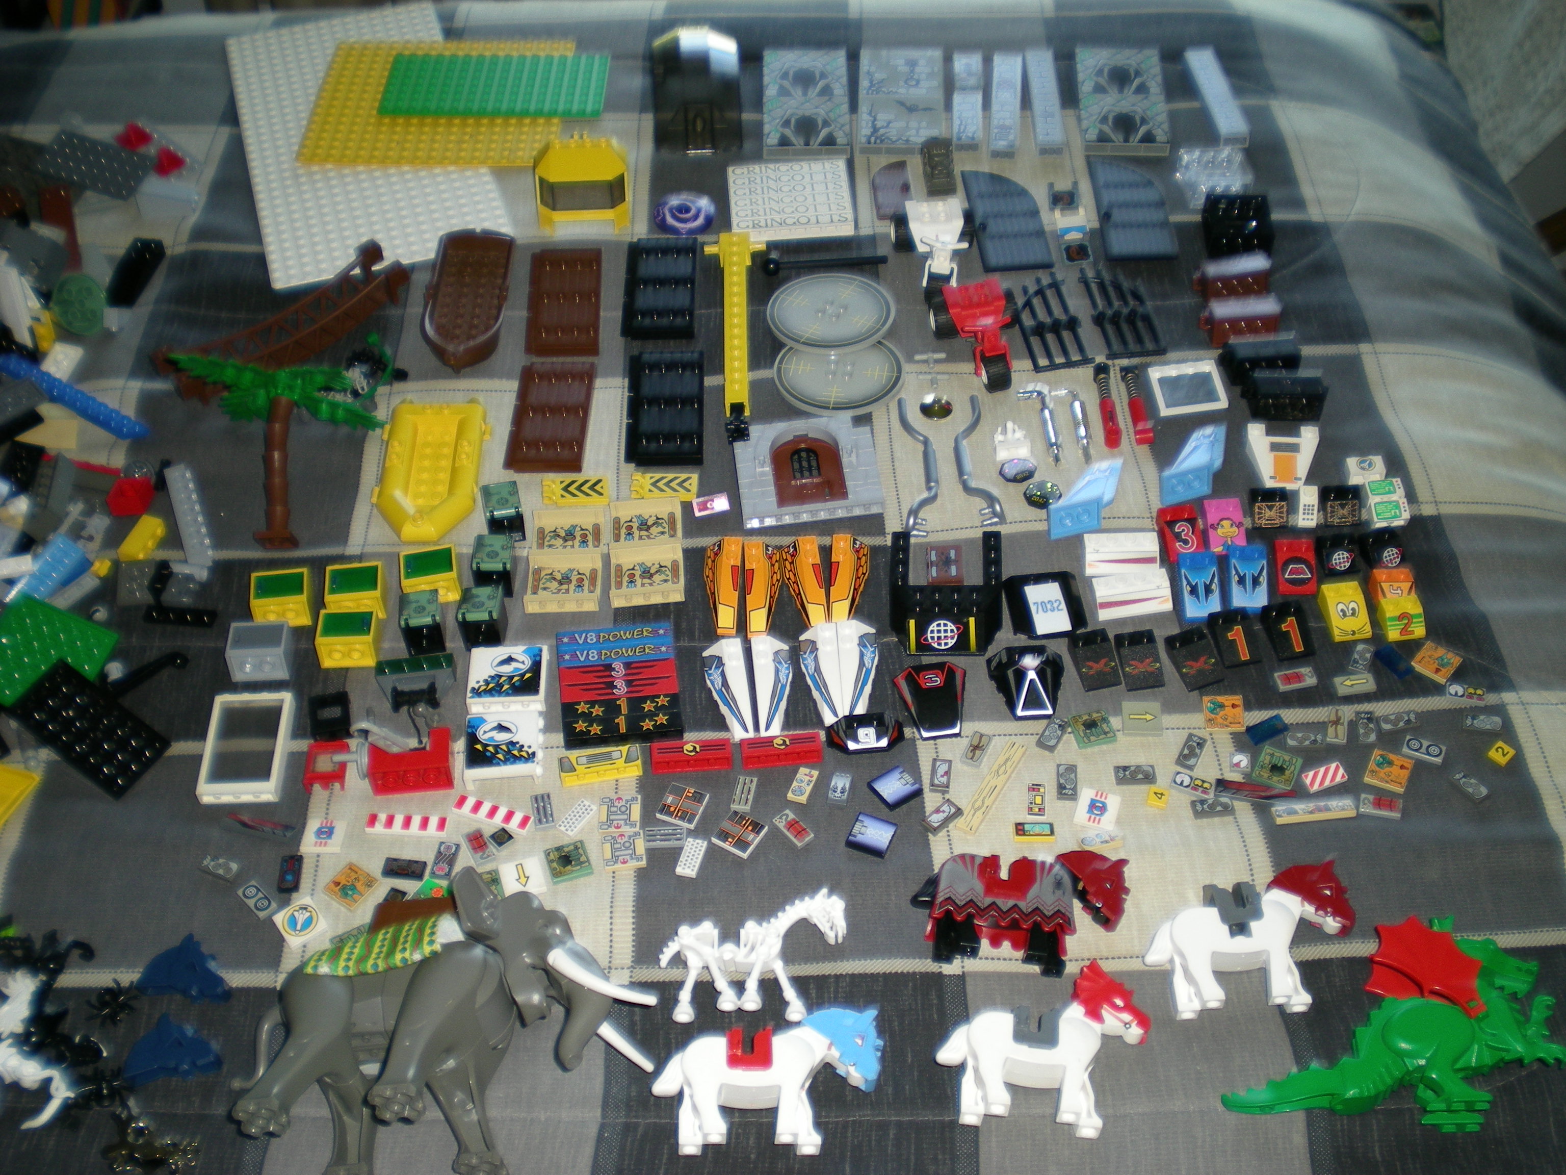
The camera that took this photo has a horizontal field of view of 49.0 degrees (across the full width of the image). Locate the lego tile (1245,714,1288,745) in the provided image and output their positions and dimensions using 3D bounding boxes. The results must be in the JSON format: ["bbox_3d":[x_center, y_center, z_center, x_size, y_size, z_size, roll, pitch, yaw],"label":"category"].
[{"bbox_3d":[0.196,0.057,0.693,0.016,0.003,0.008,-20,51,-15],"label":"lego tile"}]

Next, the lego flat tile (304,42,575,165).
[{"bbox_3d":[-0.200,-0.283,1.003,0.144,0.004,0.127,0,49,0],"label":"lego flat tile"}]

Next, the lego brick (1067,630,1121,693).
[{"bbox_3d":[0.133,0.030,0.731,0.016,0.011,0.024,-10,50,-8],"label":"lego brick"}]

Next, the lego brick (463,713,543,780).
[{"bbox_3d":[-0.113,0.066,0.700,0.030,0.008,0.032,-4,46,-5],"label":"lego brick"}]

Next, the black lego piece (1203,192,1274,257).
[{"bbox_3d":[0.236,-0.187,0.890,0.033,0.021,0.029,2,49,4],"label":"black lego piece"}]

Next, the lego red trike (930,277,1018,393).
[{"bbox_3d":[0.101,-0.124,0.844,0.045,0.029,0.066,-8,50,-7],"label":"lego red trike"}]

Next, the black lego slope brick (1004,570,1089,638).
[{"bbox_3d":[0.115,0.007,0.745,0.033,0.011,0.030,-4,49,-3],"label":"black lego slope brick"}]

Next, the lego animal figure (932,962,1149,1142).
[{"bbox_3d":[0.092,0.159,0.609,0.075,0.017,0.064,4,49,4],"label":"lego animal figure"}]

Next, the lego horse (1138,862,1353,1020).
[{"bbox_3d":[0.172,0.128,0.634,0.081,0.017,0.061,0,49,1],"label":"lego horse"}]

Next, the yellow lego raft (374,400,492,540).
[{"bbox_3d":[-0.163,-0.055,0.800,0.049,0.015,0.090,-2,49,-1],"label":"yellow lego raft"}]

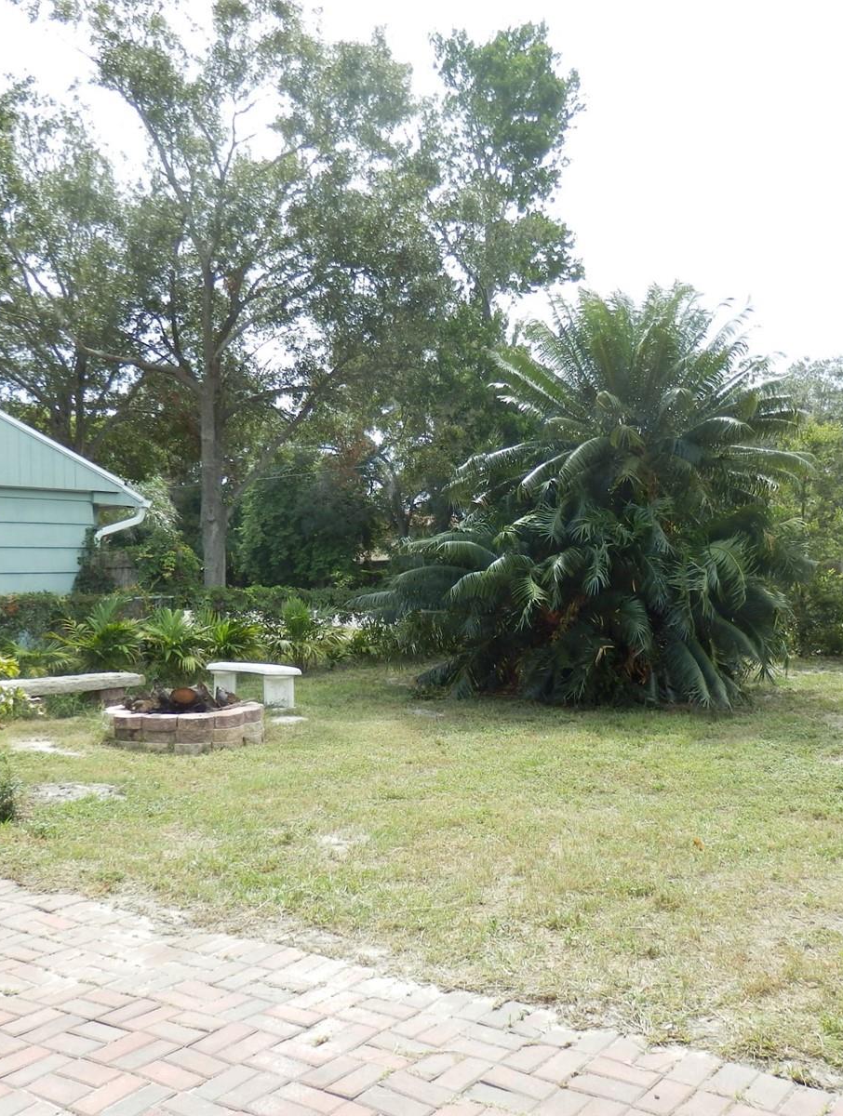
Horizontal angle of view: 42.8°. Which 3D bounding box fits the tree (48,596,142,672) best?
[{"bbox_3d":[-3.749,1.022,12.400,1.080,1.160,1.000,-1,-1,-17],"label":"tree"}]

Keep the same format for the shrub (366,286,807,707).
[{"bbox_3d":[1.927,-0.826,12.500,5.000,4.650,4.700,-1,-1,9],"label":"shrub"}]

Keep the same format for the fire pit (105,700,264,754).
[{"bbox_3d":[-1.970,1.379,8.950,1.300,0.300,1.300,-1,-1,-12],"label":"fire pit"}]

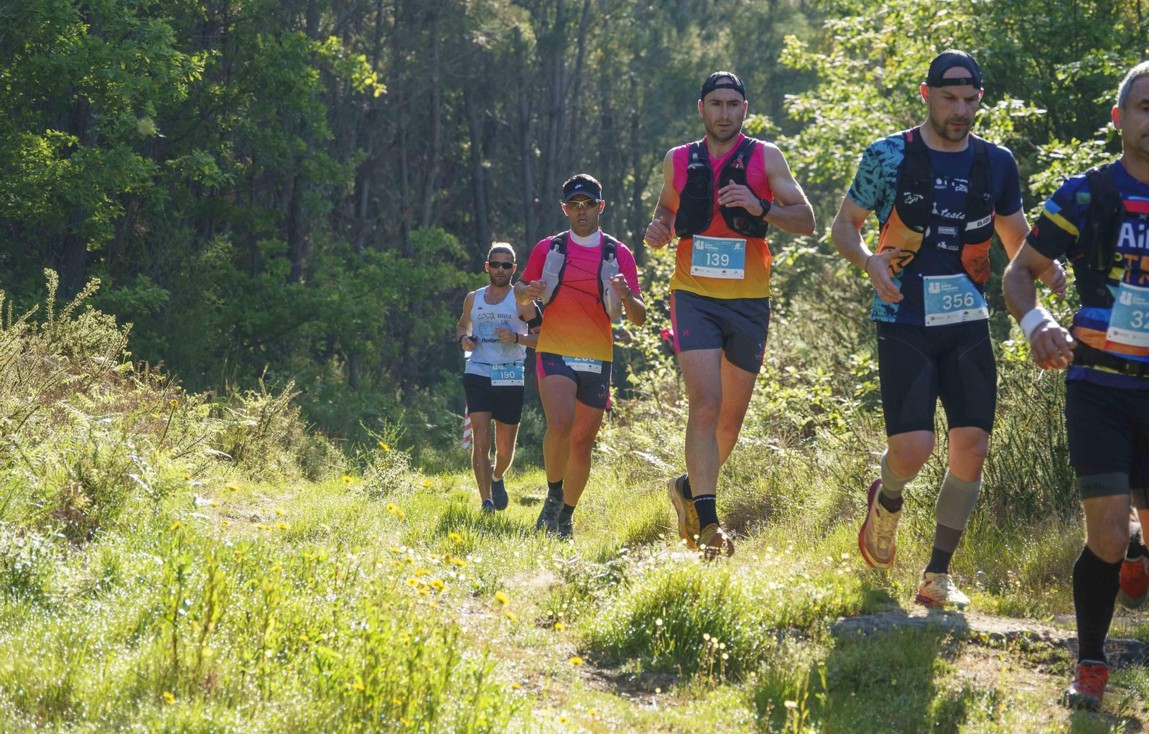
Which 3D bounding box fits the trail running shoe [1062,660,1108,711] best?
[{"bbox_3d":[1.342,0.835,12.500,0.110,0.125,0.285,0,0,10],"label":"trail running shoe"}]

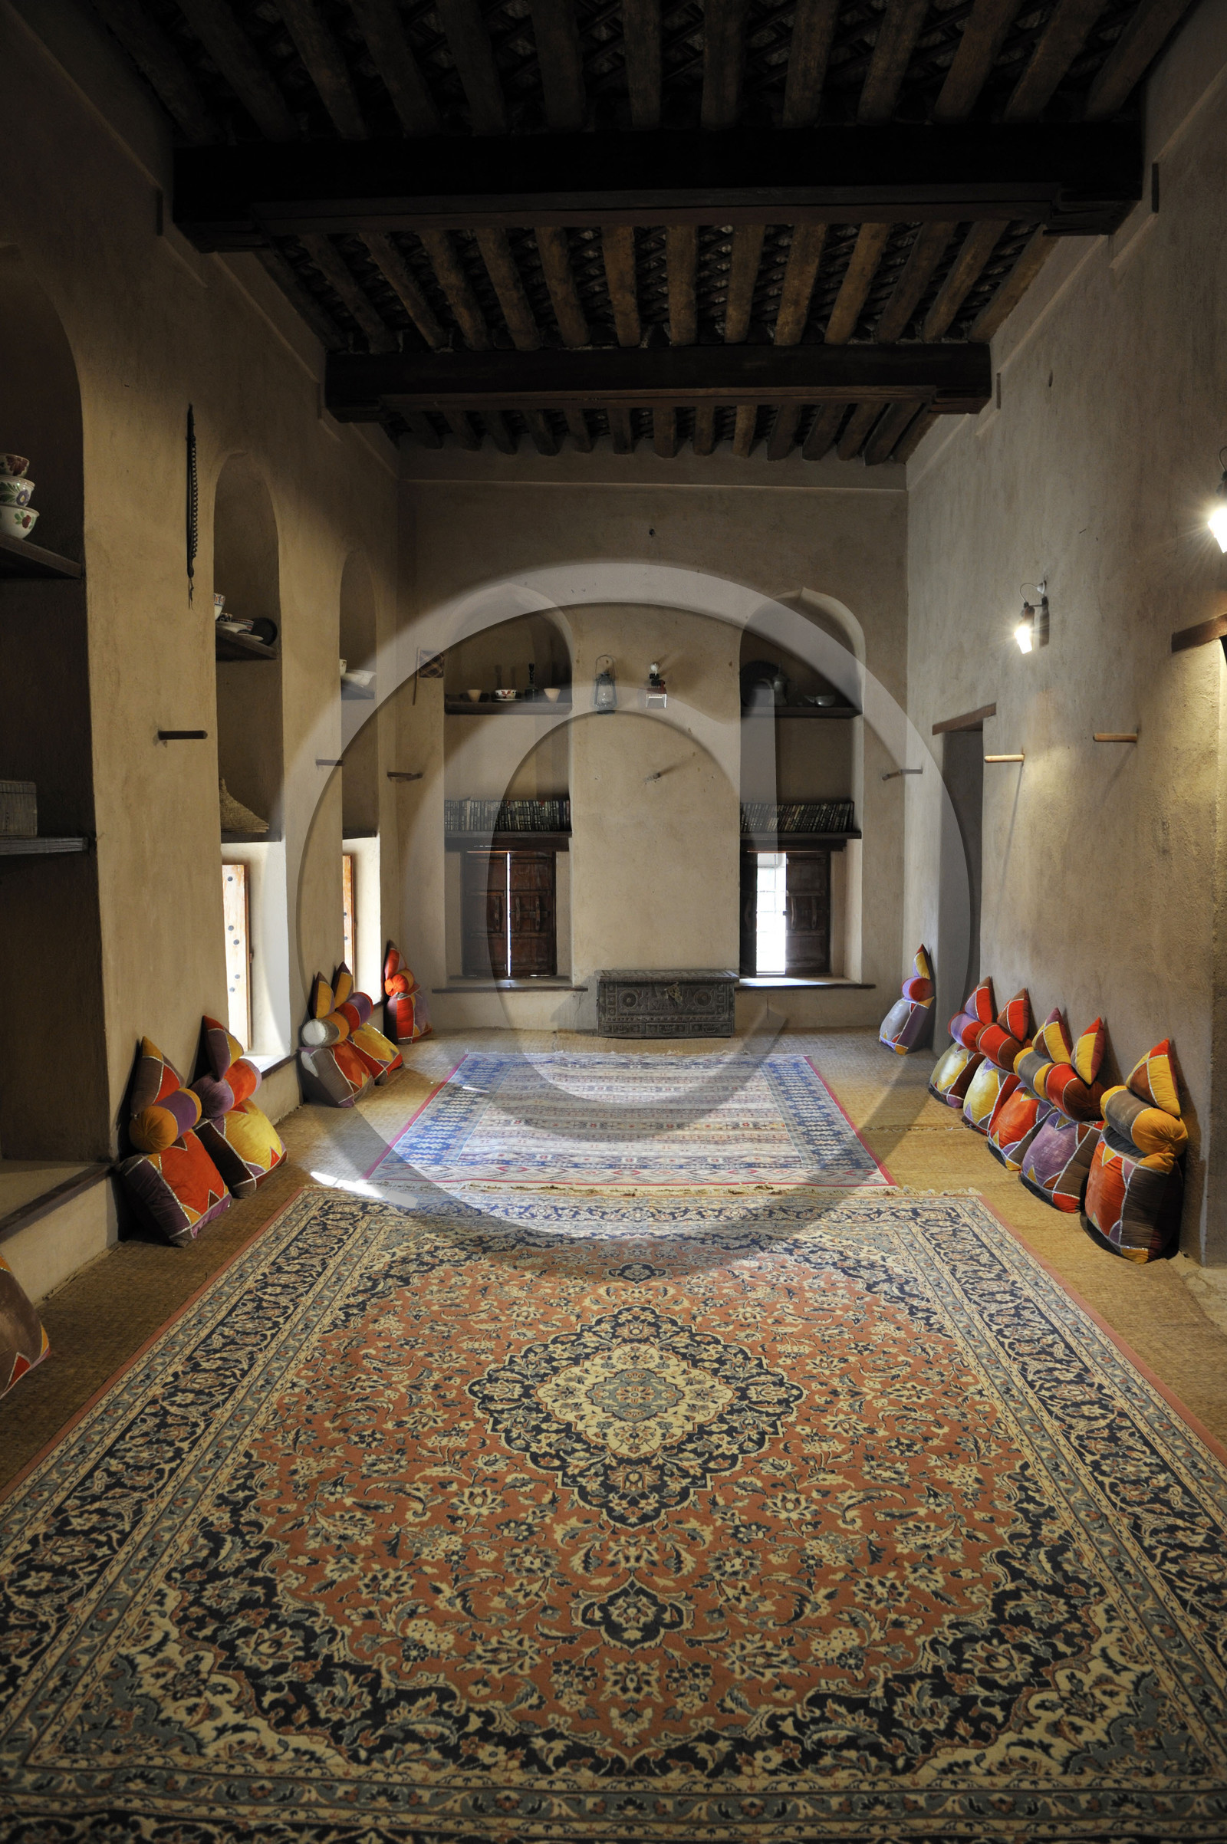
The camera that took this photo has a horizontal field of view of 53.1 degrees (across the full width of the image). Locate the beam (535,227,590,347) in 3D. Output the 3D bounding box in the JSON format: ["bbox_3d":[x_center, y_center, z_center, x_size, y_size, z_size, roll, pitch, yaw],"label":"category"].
[{"bbox_3d":[-0.270,-3.430,6.403,0.150,0.155,1.939,0,4,3],"label":"beam"}]

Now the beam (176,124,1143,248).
[{"bbox_3d":[0.173,-3.116,5.242,4.014,0.310,0.310,0,4,1],"label":"beam"}]

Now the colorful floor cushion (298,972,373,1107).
[{"bbox_3d":[-1.575,0.640,7.091,0.306,0.742,0.566,0,4,2],"label":"colorful floor cushion"}]

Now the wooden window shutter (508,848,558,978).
[{"bbox_3d":[-0.643,-0.066,9.846,0.374,1.003,0.045,0,4,-4],"label":"wooden window shutter"}]

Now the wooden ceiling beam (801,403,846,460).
[{"bbox_3d":[1.510,-3.602,8.564,0.150,0.155,1.767,0,4,2],"label":"wooden ceiling beam"}]

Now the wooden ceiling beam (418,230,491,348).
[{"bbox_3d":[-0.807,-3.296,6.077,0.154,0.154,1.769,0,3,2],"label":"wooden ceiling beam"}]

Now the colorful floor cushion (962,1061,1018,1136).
[{"bbox_3d":[1.928,0.860,6.104,0.250,0.350,0.480,0,4,2],"label":"colorful floor cushion"}]

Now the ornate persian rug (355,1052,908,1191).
[{"bbox_3d":[0.112,0.986,6.671,2.239,0.012,2.985,0,4,2],"label":"ornate persian rug"}]

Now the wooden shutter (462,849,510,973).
[{"bbox_3d":[-1.037,-0.063,9.955,0.376,1.015,0.049,0,4,2],"label":"wooden shutter"}]

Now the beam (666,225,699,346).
[{"bbox_3d":[0.327,-3.110,5.788,0.142,0.135,1.988,0,4,4],"label":"beam"}]

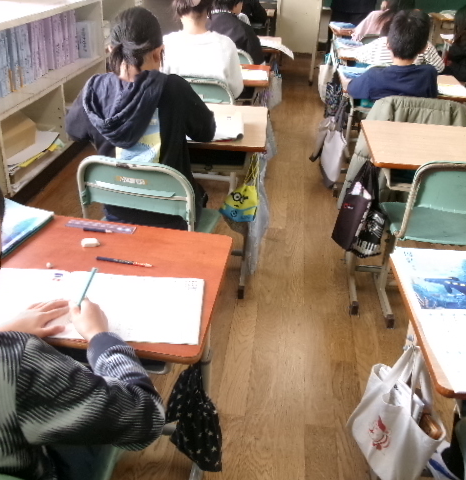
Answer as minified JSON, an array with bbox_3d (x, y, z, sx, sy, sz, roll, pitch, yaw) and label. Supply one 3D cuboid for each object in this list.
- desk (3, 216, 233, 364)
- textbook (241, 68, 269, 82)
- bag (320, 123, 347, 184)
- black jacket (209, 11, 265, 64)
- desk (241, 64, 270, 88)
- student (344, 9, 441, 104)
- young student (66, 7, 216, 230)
[{"bbox_3d":[-0.340,0.080,1.090,0.630,0.045,0.430,6,30,6],"label":"desk"},{"bbox_3d":[-0.011,-0.842,2.604,0.370,0.020,0.210,6,32,5],"label":"textbook"},{"bbox_3d":[0.485,-0.417,2.497,0.090,0.290,0.200,0,30,-4],"label":"bag"},{"bbox_3d":[0.009,-1.138,2.983,0.360,0.380,0.330,7,30,7],"label":"black jacket"},{"bbox_3d":[-0.126,-0.854,2.693,0.630,0.045,0.430,5,30,3],"label":"desk"},{"bbox_3d":[0.723,-0.545,2.443,0.420,1.020,0.520,6,32,5],"label":"student"},{"bbox_3d":[-0.329,-0.259,1.849,0.470,1.070,0.540,7,32,6],"label":"young student"}]

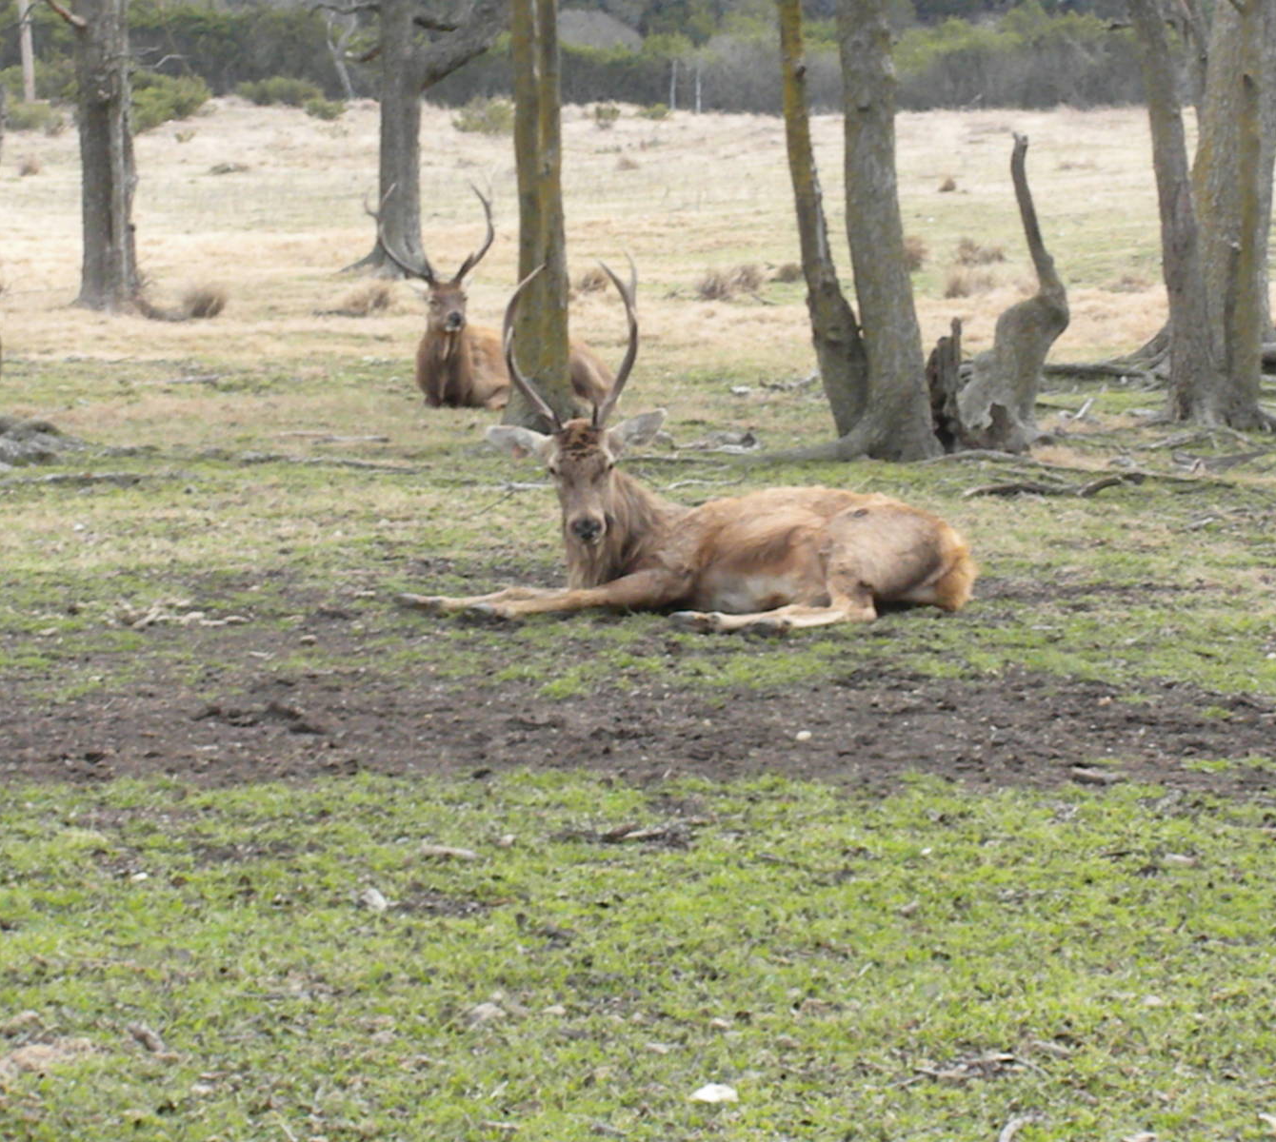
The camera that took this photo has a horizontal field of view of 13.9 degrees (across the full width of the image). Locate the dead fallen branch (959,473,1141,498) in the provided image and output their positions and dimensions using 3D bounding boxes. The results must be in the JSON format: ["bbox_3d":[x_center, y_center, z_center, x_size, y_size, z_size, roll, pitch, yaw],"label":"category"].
[{"bbox_3d":[1.577,-0.325,19.810,0.720,0.090,0.200,-2,6,-17],"label":"dead fallen branch"}]

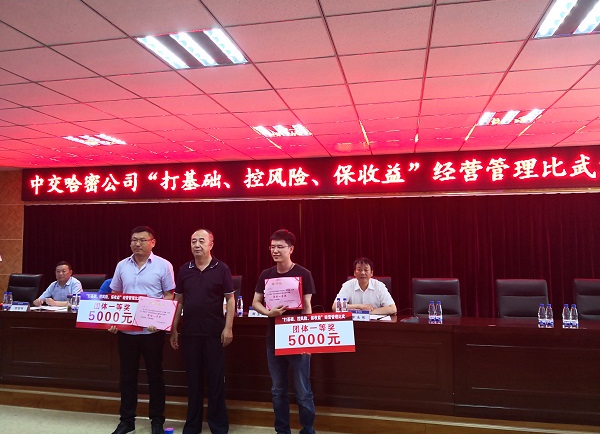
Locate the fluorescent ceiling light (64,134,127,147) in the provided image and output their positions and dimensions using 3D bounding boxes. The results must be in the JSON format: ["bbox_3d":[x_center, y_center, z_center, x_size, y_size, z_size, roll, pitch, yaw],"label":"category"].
[{"bbox_3d":[-2.544,-0.981,5.880,0.580,0.060,0.570,-1,-3,12],"label":"fluorescent ceiling light"}]

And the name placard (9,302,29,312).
[{"bbox_3d":[-2.937,0.944,4.942,0.210,0.098,0.075,-1,-3,12],"label":"name placard"}]

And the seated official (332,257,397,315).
[{"bbox_3d":[0.674,1.054,4.780,0.620,1.300,0.720,-1,-3,12],"label":"seated official"}]

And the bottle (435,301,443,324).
[{"bbox_3d":[1.218,0.833,4.109,0.061,0.205,0.061,-1,-3,12],"label":"bottle"}]

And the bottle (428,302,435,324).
[{"bbox_3d":[1.159,0.834,4.110,0.061,0.205,0.061,-1,-3,12],"label":"bottle"}]

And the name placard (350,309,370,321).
[{"bbox_3d":[0.543,0.897,4.266,0.200,0.098,0.075,-1,-3,12],"label":"name placard"}]

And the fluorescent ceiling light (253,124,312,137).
[{"bbox_3d":[-0.197,-1.014,5.379,0.580,0.060,0.570,-1,-3,12],"label":"fluorescent ceiling light"}]

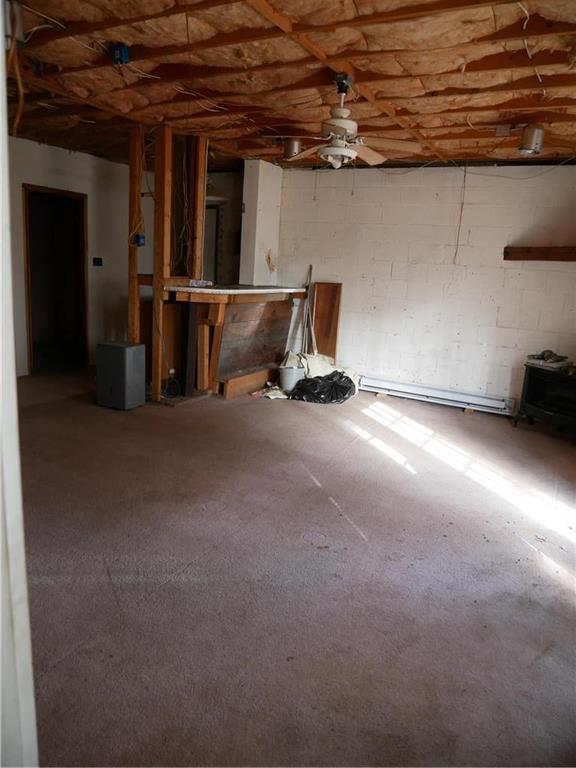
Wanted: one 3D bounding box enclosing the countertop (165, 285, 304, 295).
[{"bbox_3d":[-0.486,-1.017,5.717,0.610,0.043,2.030,10,14,27],"label":"countertop"}]

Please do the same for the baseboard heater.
[{"bbox_3d":[1.607,0.112,5.951,1.750,0.170,0.070,10,14,27],"label":"baseboard heater"}]

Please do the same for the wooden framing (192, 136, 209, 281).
[{"bbox_3d":[-0.910,-1.743,5.361,0.088,1.370,0.090,10,14,27],"label":"wooden framing"}]

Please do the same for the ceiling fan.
[{"bbox_3d":[0.355,-1.702,3.467,1.070,0.580,1.070,10,14,27],"label":"ceiling fan"}]

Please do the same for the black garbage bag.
[{"bbox_3d":[0.362,0.036,5.793,0.680,0.290,0.480,4,12,-1],"label":"black garbage bag"}]

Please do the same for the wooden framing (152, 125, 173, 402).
[{"bbox_3d":[-1.204,-1.078,5.062,0.100,2.580,0.085,10,14,27],"label":"wooden framing"}]

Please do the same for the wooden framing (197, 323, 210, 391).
[{"bbox_3d":[-0.925,-0.294,5.871,0.090,0.720,0.090,10,14,27],"label":"wooden framing"}]

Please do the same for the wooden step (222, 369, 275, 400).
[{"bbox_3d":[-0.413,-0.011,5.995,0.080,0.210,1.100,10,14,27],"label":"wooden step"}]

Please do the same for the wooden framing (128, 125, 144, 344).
[{"bbox_3d":[-1.491,-1.125,5.201,0.100,2.580,0.065,10,14,27],"label":"wooden framing"}]

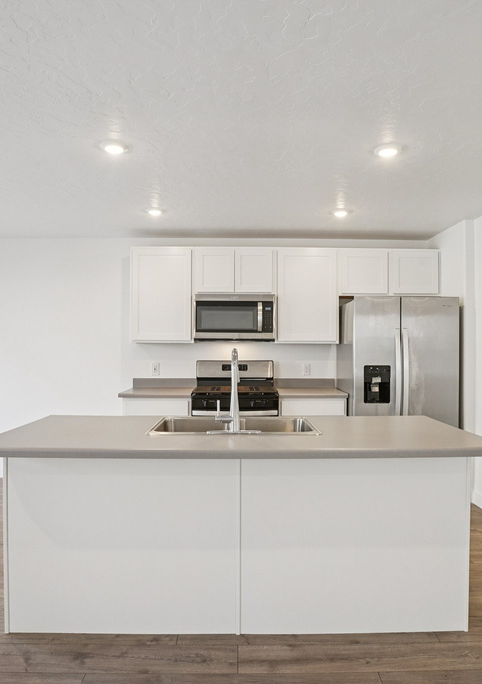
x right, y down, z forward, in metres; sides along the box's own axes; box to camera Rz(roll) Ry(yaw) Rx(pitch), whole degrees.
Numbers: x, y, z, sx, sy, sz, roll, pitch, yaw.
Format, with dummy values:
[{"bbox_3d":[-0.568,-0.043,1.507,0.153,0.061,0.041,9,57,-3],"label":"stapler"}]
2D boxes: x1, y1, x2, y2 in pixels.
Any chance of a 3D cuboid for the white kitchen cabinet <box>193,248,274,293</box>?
[{"bbox_3d":[-0.068,-0.680,4.448,0.768,0.447,0.320,0,-1,0],"label":"white kitchen cabinet"}]

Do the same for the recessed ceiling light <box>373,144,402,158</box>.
[{"bbox_3d":[0.821,-1.077,2.559,0.158,0.020,0.158,0,-1,0],"label":"recessed ceiling light"}]

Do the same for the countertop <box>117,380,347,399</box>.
[{"bbox_3d":[-0.064,0.432,4.300,2.010,0.125,0.635,0,0,0],"label":"countertop"}]

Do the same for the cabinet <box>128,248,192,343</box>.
[{"bbox_3d":[-0.739,-0.443,4.450,0.600,0.913,0.330,0,0,0],"label":"cabinet"}]

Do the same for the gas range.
[{"bbox_3d":[-0.050,0.778,4.250,0.760,1.182,0.700,0,0,0],"label":"gas range"}]

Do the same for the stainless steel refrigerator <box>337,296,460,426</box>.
[{"bbox_3d":[1.365,0.501,4.157,0.874,1.745,0.820,0,-1,0],"label":"stainless steel refrigerator"}]

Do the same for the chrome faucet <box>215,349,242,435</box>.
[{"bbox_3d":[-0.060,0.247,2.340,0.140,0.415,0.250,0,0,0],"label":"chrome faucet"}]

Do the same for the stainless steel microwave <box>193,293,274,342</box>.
[{"bbox_3d":[-0.055,-0.226,4.420,0.757,0.432,0.390,0,0,0],"label":"stainless steel microwave"}]

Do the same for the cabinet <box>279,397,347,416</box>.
[{"bbox_3d":[0.634,0.931,4.305,0.600,0.878,0.610,0,0,0],"label":"cabinet"}]

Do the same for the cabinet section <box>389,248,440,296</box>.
[{"bbox_3d":[1.669,-0.660,4.493,0.484,0.455,0.324,0,0,-1],"label":"cabinet section"}]

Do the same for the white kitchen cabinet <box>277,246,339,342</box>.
[{"bbox_3d":[0.628,-0.434,4.450,0.600,0.913,0.330,0,0,0],"label":"white kitchen cabinet"}]

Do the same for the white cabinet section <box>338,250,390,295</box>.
[{"bbox_3d":[1.181,-0.663,4.485,0.491,0.455,0.324,0,0,-1],"label":"white cabinet section"}]

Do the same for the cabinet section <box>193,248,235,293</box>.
[{"bbox_3d":[-0.252,-0.669,4.461,0.388,0.455,0.324,0,0,-1],"label":"cabinet section"}]

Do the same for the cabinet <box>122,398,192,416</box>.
[{"bbox_3d":[-0.752,0.931,4.258,0.608,0.876,0.620,0,-1,0],"label":"cabinet"}]

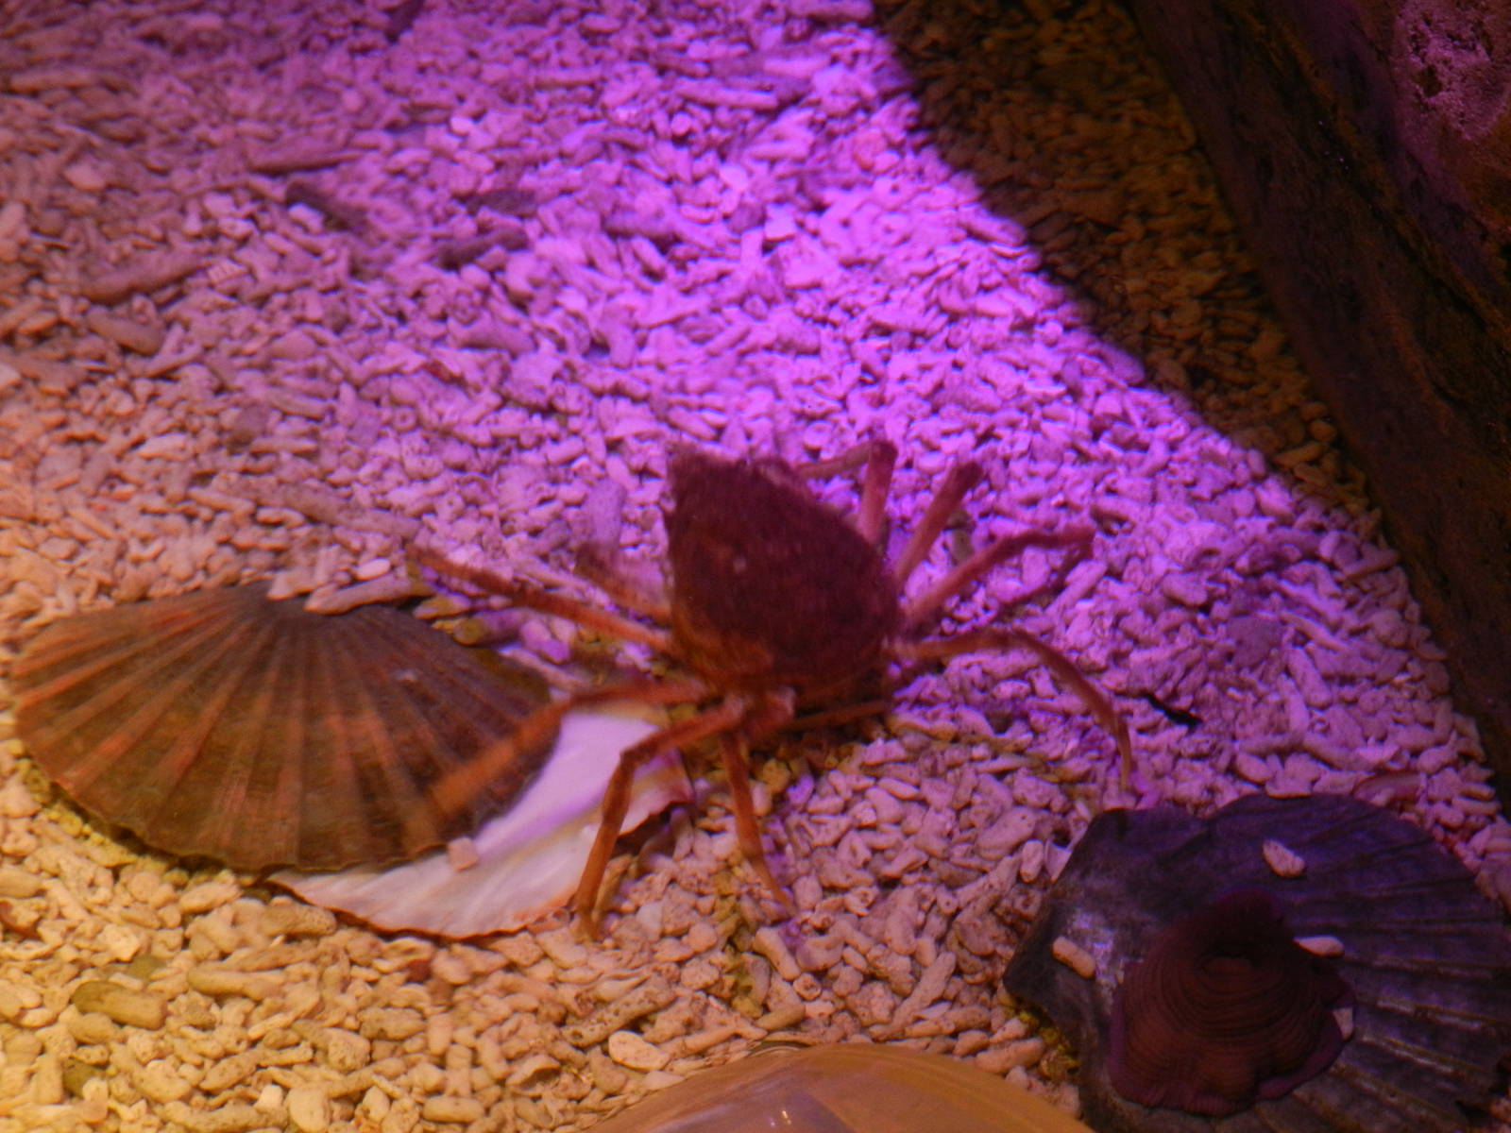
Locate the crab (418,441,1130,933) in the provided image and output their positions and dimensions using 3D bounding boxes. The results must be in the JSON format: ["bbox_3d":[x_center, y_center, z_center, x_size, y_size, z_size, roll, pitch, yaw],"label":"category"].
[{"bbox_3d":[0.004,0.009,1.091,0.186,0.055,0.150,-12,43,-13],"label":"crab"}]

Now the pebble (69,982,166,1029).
[{"bbox_3d":[-0.149,0.103,1.020,0.022,0.008,0.009,11,43,12],"label":"pebble"}]

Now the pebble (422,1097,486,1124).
[{"bbox_3d":[-0.069,0.124,0.997,0.014,0.006,0.007,0,42,0],"label":"pebble"}]

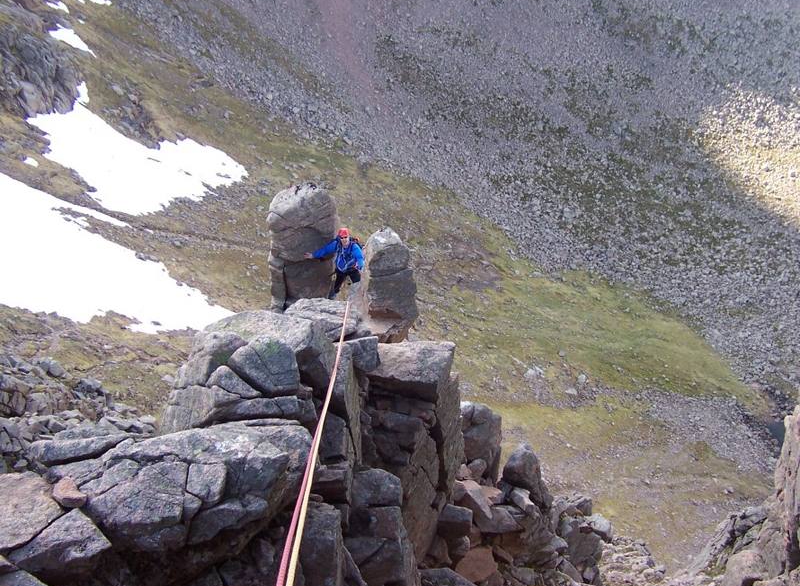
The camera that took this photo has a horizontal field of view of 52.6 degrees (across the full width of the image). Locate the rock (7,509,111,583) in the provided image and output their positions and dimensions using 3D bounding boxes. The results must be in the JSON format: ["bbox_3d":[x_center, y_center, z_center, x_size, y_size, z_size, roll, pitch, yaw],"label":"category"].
[{"bbox_3d":[-2.678,1.994,6.400,0.720,0.330,0.450,-6,26,-14],"label":"rock"}]

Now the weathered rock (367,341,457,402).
[{"bbox_3d":[0.181,1.087,11.400,1.120,0.420,1.000,4,25,9],"label":"weathered rock"}]

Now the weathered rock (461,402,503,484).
[{"bbox_3d":[1.262,2.344,12.700,0.720,1.100,0.650,0,25,0],"label":"weathered rock"}]

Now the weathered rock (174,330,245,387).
[{"bbox_3d":[-2.254,0.803,9.700,0.780,0.520,0.600,0,25,0],"label":"weathered rock"}]

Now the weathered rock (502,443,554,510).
[{"bbox_3d":[1.938,2.759,12.200,0.700,0.800,0.600,6,26,14],"label":"weathered rock"}]

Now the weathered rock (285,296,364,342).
[{"bbox_3d":[-1.234,0.423,13.300,1.200,0.400,0.950,2,25,5],"label":"weathered rock"}]

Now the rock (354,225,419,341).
[{"bbox_3d":[-0.241,-0.136,14.300,1.050,1.950,1.000,0,25,0],"label":"rock"}]

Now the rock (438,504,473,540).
[{"bbox_3d":[0.777,3.244,11.500,0.500,0.320,0.450,4,25,9],"label":"rock"}]

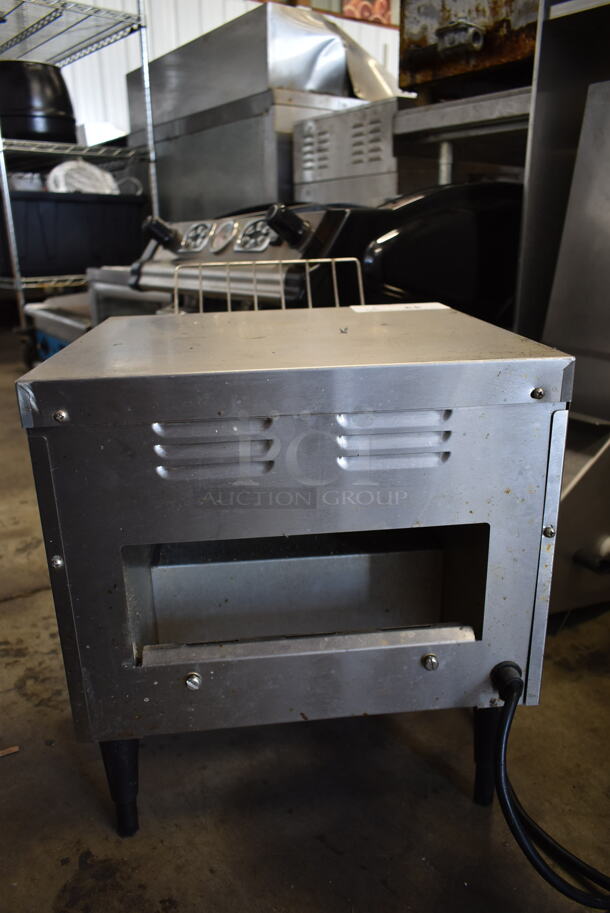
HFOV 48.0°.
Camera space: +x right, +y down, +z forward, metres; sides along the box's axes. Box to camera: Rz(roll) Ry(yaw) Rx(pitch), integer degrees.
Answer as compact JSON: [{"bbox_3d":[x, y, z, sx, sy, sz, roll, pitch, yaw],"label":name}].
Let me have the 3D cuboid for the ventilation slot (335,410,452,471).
[{"bbox_3d":[0.061,-0.011,0.468,0.081,0.041,0.007,-3,19,-4],"label":"ventilation slot"}]

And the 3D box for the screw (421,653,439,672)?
[{"bbox_3d":[0.097,0.159,0.530,0.012,0.012,0.005,-3,19,-4],"label":"screw"}]

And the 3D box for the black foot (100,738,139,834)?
[{"bbox_3d":[-0.153,0.267,0.573,0.036,0.114,0.036,-3,19,-4],"label":"black foot"}]

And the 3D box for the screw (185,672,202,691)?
[{"bbox_3d":[-0.084,0.170,0.519,0.012,0.012,0.005,-3,19,-4],"label":"screw"}]

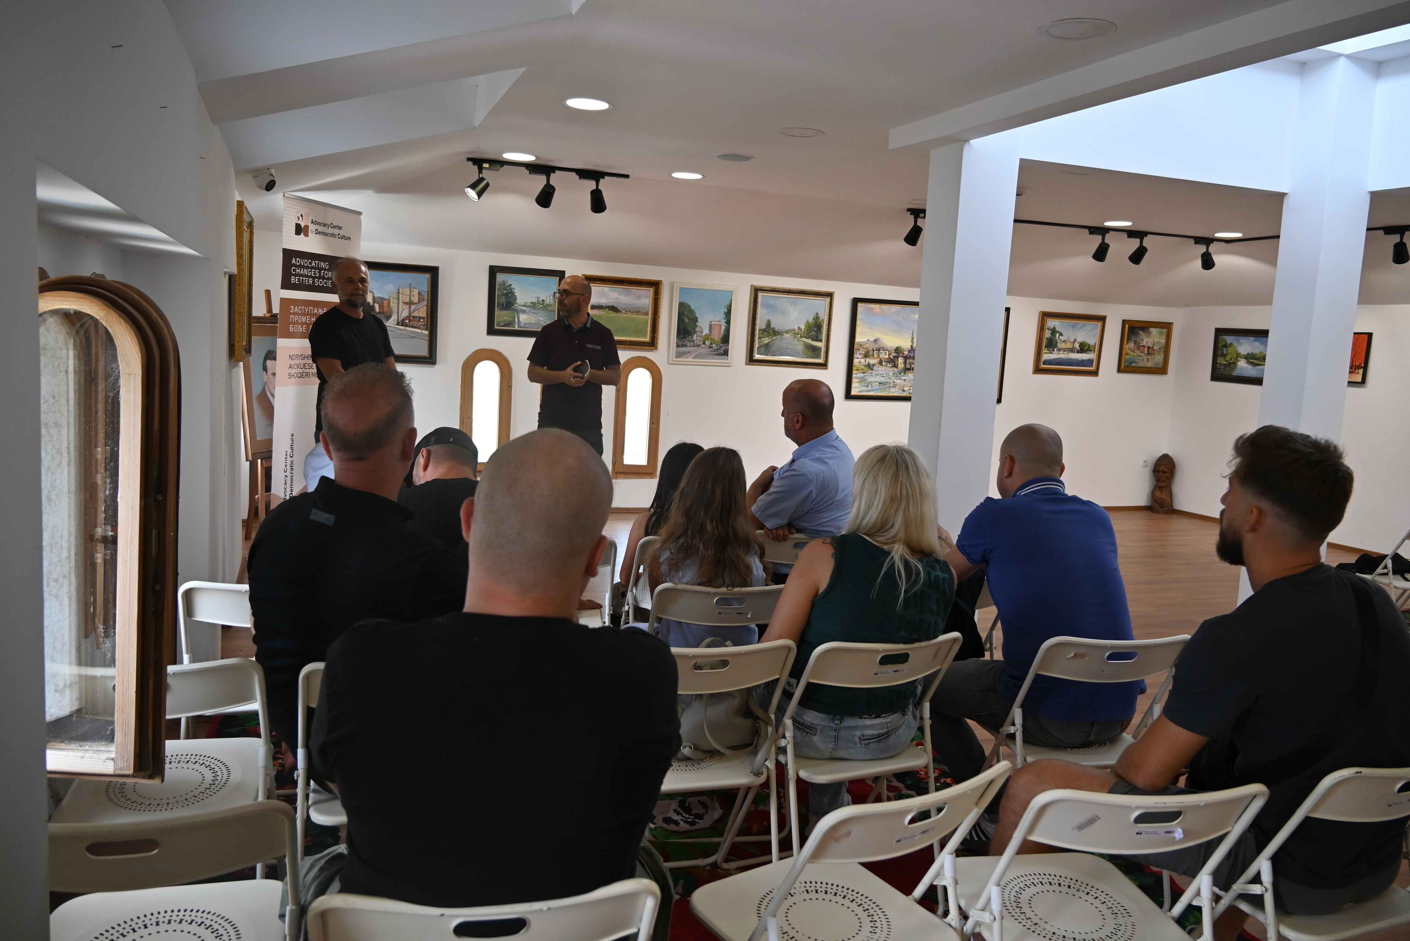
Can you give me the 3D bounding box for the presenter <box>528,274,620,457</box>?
[{"bbox_3d":[-0.763,-0.218,6.042,0.520,1.771,0.400,3,7,1],"label":"presenter"}]

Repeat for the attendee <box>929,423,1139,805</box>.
[{"bbox_3d":[0.885,0.508,3.085,0.550,1.320,0.740,1,7,-21],"label":"attendee"}]

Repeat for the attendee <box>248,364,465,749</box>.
[{"bbox_3d":[-0.794,0.435,2.627,0.530,1.385,0.780,2,7,-13],"label":"attendee"}]

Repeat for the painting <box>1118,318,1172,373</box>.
[{"bbox_3d":[4.639,-1.295,11.152,0.680,0.545,0.050,1,7,-23],"label":"painting"}]

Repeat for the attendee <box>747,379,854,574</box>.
[{"bbox_3d":[0.277,0.314,4.235,0.680,1.360,0.520,8,8,34],"label":"attendee"}]

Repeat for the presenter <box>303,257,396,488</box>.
[{"bbox_3d":[-1.702,-0.117,5.102,0.500,1.800,0.320,-3,9,-44],"label":"presenter"}]

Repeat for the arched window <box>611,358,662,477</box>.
[{"bbox_3d":[-0.565,-0.446,9.012,0.404,1.047,0.080,1,7,-20],"label":"arched window"}]

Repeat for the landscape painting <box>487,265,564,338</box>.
[{"bbox_3d":[-1.436,-1.353,8.550,0.615,0.557,0.040,1,7,-20],"label":"landscape painting"}]

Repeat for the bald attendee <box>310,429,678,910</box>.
[{"bbox_3d":[-0.335,0.586,1.647,0.550,1.360,0.800,2,7,-11],"label":"bald attendee"}]

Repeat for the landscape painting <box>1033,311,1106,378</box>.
[{"bbox_3d":[3.491,-1.201,10.117,0.770,0.585,0.050,1,7,-21],"label":"landscape painting"}]

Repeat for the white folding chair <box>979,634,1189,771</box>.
[{"bbox_3d":[1.039,0.800,3.054,0.453,0.776,0.490,2,7,-15],"label":"white folding chair"}]

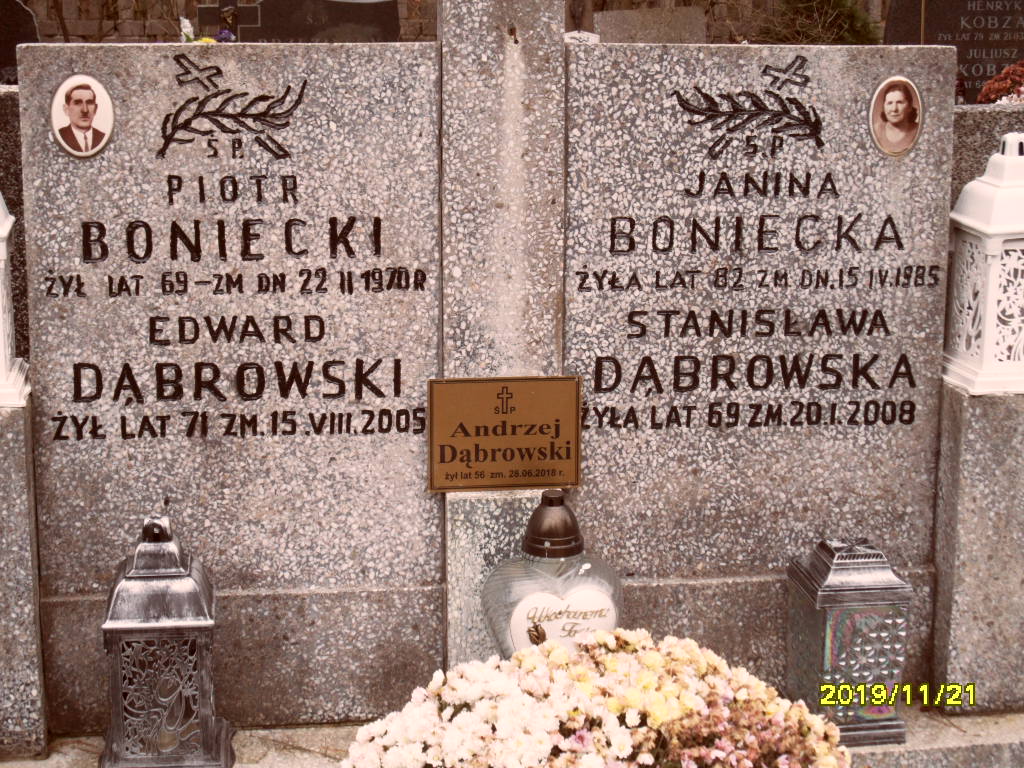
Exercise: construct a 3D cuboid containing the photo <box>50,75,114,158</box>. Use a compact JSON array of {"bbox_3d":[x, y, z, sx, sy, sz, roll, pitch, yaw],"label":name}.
[{"bbox_3d":[-0.551,-0.343,2.275,0.078,0.105,0.010,-1,9,-7],"label":"photo"}]

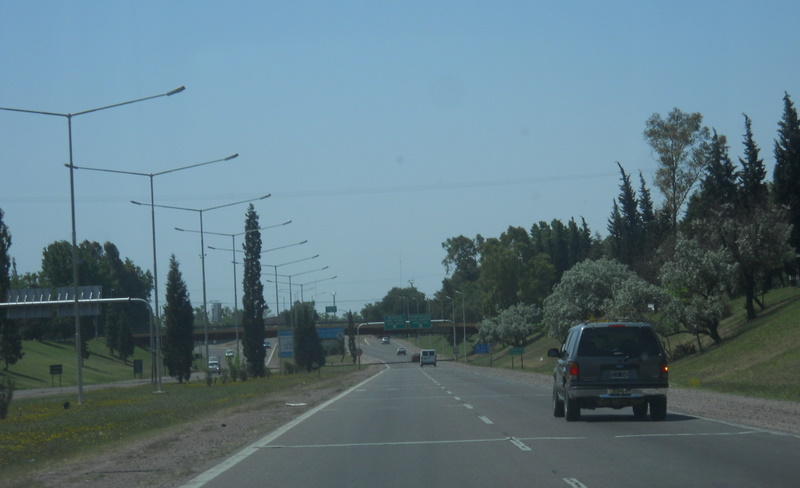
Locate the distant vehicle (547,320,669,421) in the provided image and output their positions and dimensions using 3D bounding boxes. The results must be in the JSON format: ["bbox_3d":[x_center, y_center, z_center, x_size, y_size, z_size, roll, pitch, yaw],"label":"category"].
[{"bbox_3d":[3.730,2.320,41.200,1.860,1.740,4.750,-2,-3,0],"label":"distant vehicle"}]

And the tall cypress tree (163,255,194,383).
[{"bbox_3d":[-17.604,5.961,180.000,2.420,10.250,2.420,-2,-3,0],"label":"tall cypress tree"}]

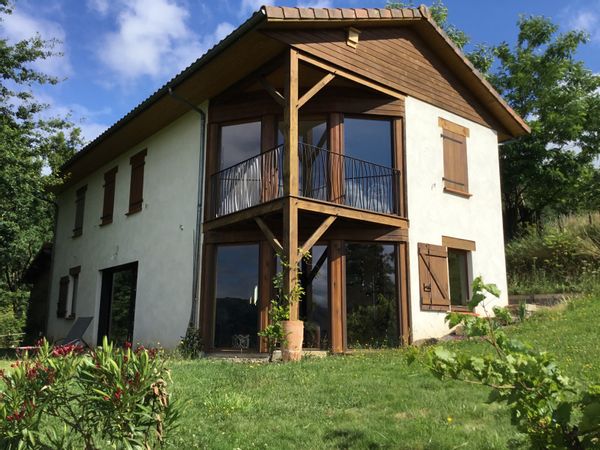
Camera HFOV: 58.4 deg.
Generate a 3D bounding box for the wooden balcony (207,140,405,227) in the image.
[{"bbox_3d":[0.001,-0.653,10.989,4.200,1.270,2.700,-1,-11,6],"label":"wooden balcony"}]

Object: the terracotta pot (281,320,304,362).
[{"bbox_3d":[-0.124,2.000,9.224,0.415,0.730,0.415,0,-10,0],"label":"terracotta pot"}]

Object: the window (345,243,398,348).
[{"bbox_3d":[1.505,1.466,11.188,1.204,2.247,0.100,2,-11,-8],"label":"window"}]

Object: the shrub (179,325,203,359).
[{"bbox_3d":[-2.354,2.504,11.549,0.520,0.740,0.500,0,-10,0],"label":"shrub"}]

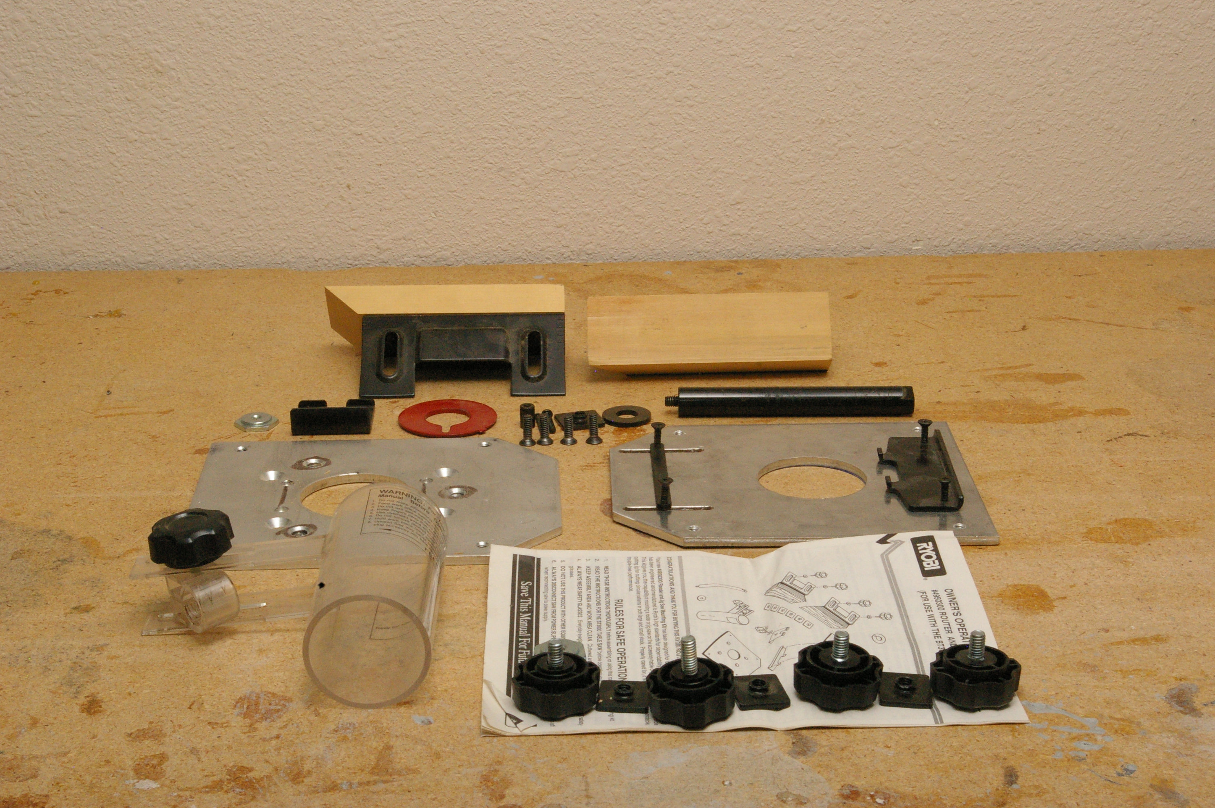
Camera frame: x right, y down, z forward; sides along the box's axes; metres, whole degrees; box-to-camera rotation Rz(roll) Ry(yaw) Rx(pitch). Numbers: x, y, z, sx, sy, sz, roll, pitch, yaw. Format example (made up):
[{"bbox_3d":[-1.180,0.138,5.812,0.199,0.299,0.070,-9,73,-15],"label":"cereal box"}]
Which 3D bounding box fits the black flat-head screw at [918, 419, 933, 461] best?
[{"bbox_3d":[0.205,0.025,1.397,0.009,0.028,0.009,0,21,0],"label":"black flat-head screw"}]

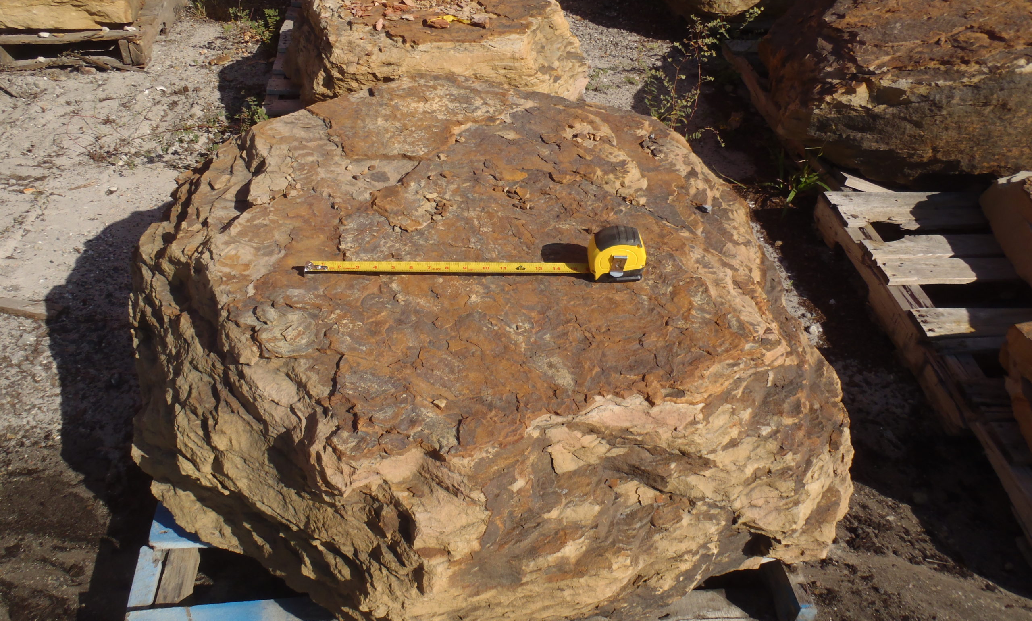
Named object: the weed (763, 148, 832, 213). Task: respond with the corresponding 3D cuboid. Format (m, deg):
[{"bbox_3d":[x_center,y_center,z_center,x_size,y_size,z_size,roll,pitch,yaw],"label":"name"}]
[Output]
[{"bbox_3d":[0.822,-0.393,2.441,0.180,0.150,0.170,2,37,-1],"label":"weed"}]

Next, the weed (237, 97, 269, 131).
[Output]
[{"bbox_3d":[-0.831,-0.612,2.644,0.100,0.125,0.100,2,37,-1],"label":"weed"}]

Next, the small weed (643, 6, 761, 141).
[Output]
[{"bbox_3d":[0.602,-0.754,2.695,0.350,0.400,0.280,2,37,-1],"label":"small weed"}]

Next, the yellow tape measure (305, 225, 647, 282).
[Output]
[{"bbox_3d":[-0.057,-0.081,1.169,0.476,0.068,0.050,0,40,0],"label":"yellow tape measure"}]

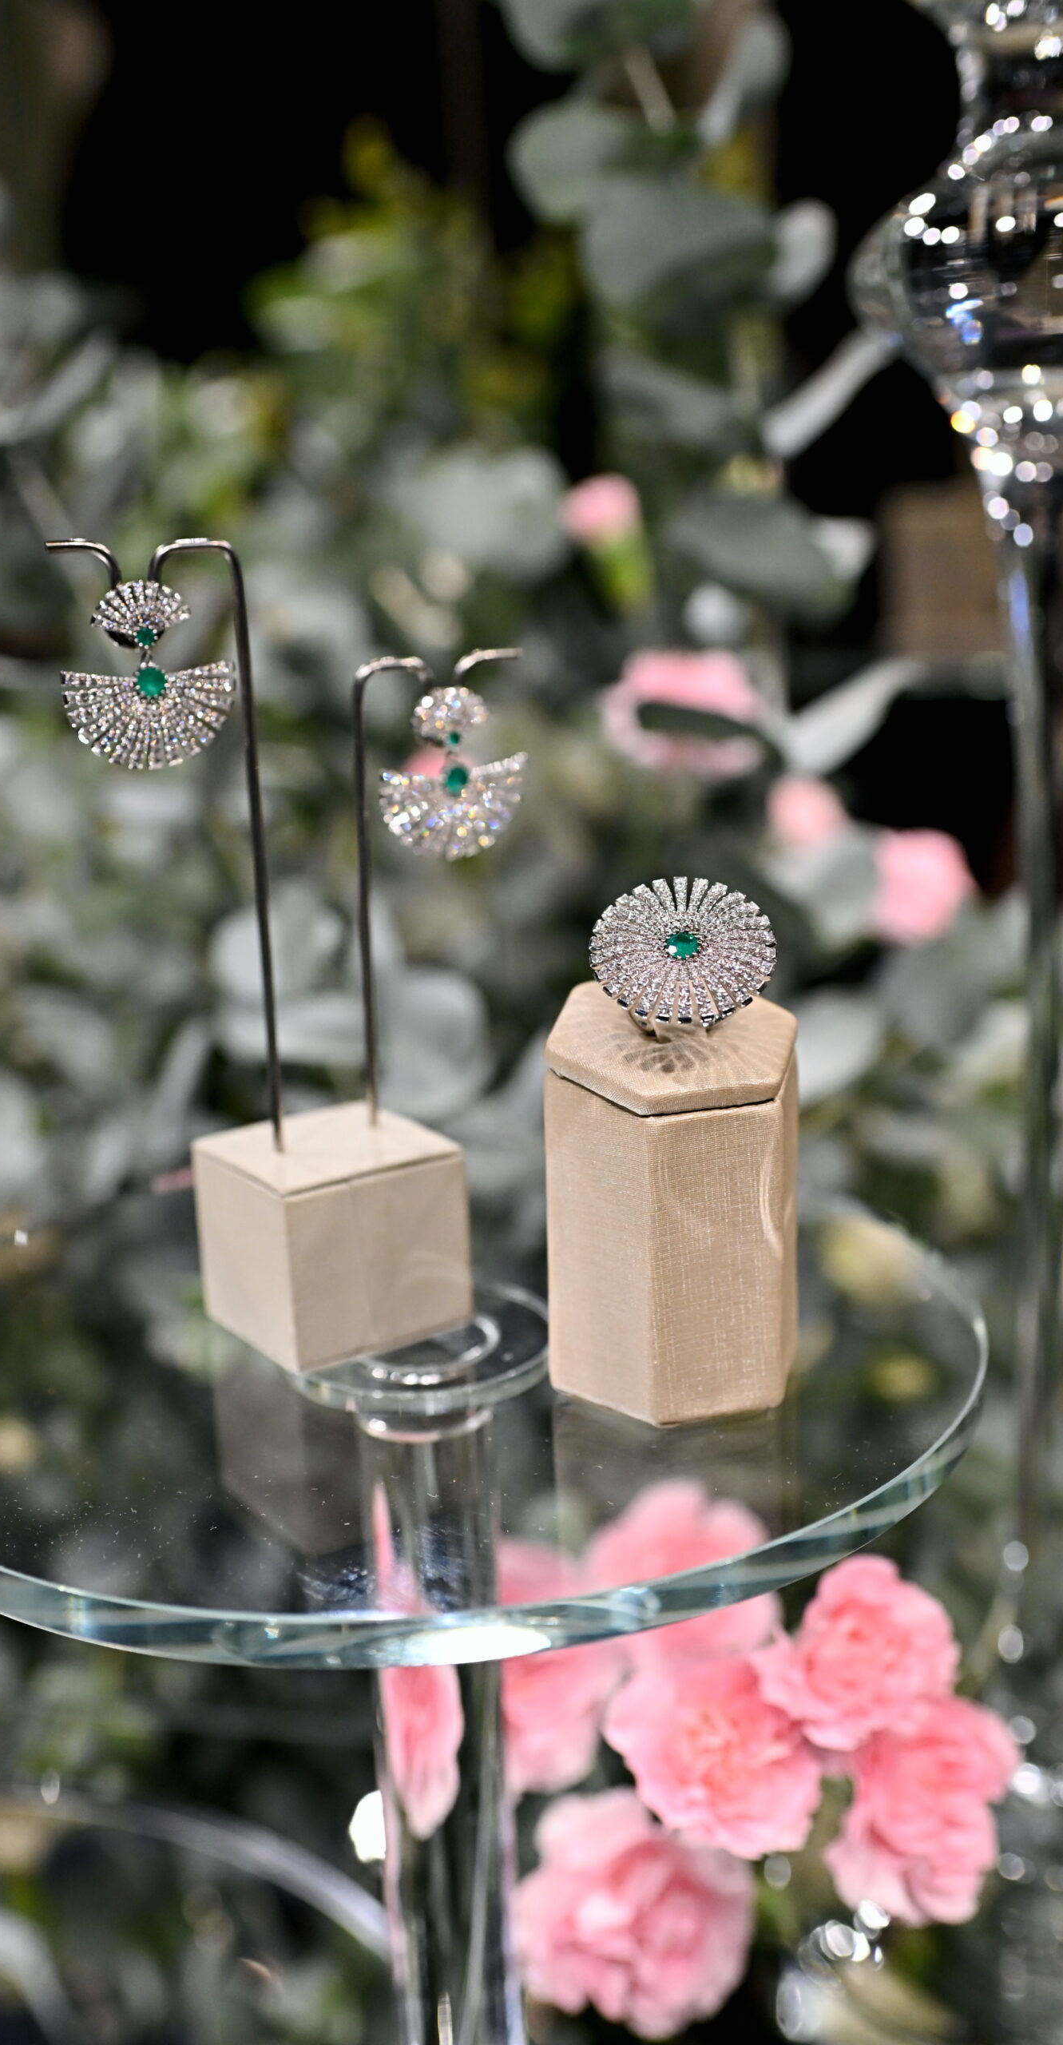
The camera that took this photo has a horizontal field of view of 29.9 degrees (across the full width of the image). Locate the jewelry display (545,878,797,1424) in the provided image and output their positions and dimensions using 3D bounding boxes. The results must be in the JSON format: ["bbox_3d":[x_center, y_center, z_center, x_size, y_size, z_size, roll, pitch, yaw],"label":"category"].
[{"bbox_3d":[0.032,0.024,0.429,0.057,0.111,0.049,-6,15,-14],"label":"jewelry display"}]

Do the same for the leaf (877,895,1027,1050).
[{"bbox_3d":[0.152,-0.018,0.719,0.052,0.052,0.024,-2,14,0],"label":"leaf"}]

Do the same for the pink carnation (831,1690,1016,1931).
[{"bbox_3d":[0.111,0.224,0.566,0.053,0.056,0.052,-2,14,0],"label":"pink carnation"}]

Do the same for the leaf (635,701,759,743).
[{"bbox_3d":[0.058,-0.104,0.689,0.042,0.014,0.034,-2,14,0],"label":"leaf"}]

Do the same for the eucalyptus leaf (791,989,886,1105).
[{"bbox_3d":[0.102,0.009,0.679,0.038,0.037,0.018,-2,14,0],"label":"eucalyptus leaf"}]

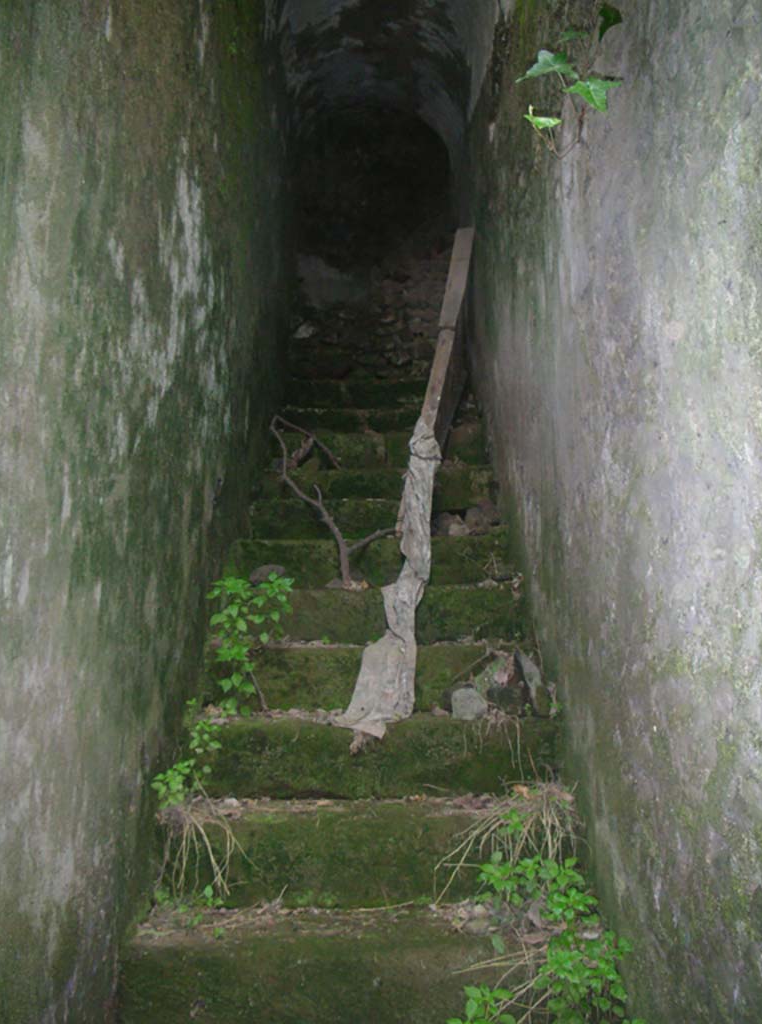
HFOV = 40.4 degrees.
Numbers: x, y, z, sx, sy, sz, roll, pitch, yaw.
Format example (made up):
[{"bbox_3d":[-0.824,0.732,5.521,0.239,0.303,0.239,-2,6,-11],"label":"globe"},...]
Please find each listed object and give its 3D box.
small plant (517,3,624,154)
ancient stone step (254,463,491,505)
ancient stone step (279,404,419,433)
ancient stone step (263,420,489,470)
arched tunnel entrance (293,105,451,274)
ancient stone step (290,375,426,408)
[{"bbox_3d":[0.398,-0.917,2.200,0.190,0.300,0.240,0,-9,0],"label":"small plant"},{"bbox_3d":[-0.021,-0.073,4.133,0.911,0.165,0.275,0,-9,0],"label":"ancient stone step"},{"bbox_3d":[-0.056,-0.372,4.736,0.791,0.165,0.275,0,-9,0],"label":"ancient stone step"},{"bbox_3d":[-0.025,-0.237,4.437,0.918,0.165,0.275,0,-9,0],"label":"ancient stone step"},{"bbox_3d":[-0.051,-1.910,6.150,0.940,1.040,0.320,0,-9,0],"label":"arched tunnel entrance"},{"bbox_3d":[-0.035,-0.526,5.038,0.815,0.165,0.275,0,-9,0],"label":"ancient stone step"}]

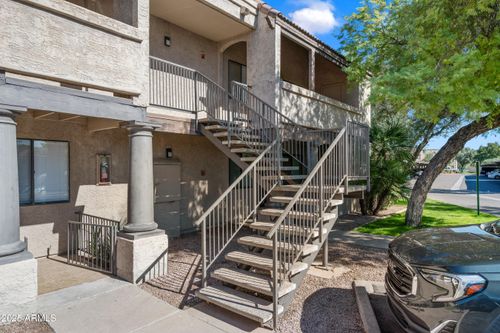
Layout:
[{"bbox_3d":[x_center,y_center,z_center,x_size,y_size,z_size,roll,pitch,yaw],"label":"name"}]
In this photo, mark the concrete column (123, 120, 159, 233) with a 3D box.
[{"bbox_3d":[-1.777,0.180,4.766,0.530,1.740,0.530,0,0,41],"label":"concrete column"}]

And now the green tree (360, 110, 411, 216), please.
[{"bbox_3d":[4.779,-0.178,10.400,2.050,3.650,2.000,0,0,0],"label":"green tree"}]

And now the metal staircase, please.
[{"bbox_3d":[-0.109,-0.212,5.274,3.457,3.904,3.251,0,0,41],"label":"metal staircase"}]

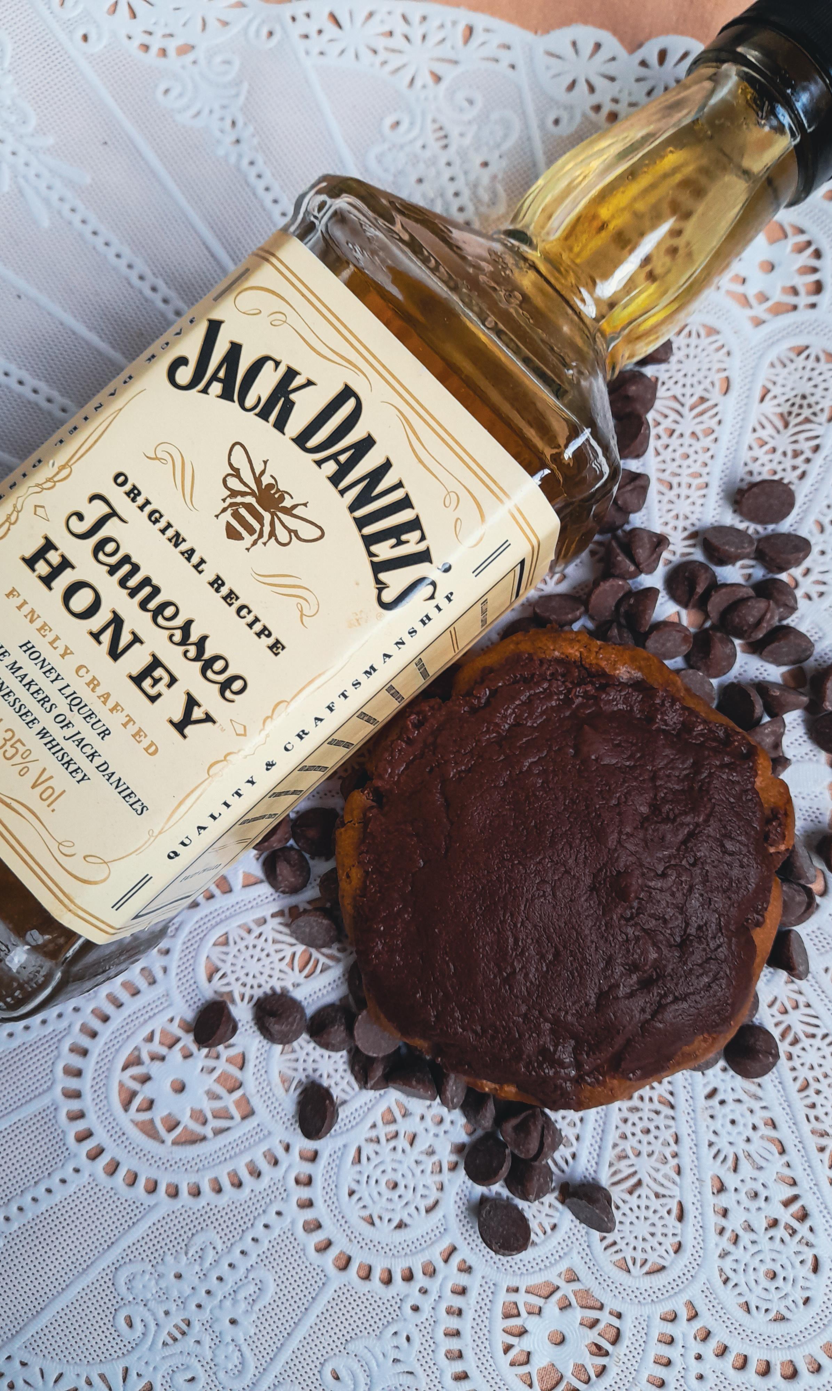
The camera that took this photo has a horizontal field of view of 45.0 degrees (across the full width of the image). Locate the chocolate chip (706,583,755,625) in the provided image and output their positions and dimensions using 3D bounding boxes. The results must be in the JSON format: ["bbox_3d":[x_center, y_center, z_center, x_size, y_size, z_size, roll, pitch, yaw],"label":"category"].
[{"bbox_3d":[0.062,-0.018,0.201,0.010,0.007,0.010,0,111,0],"label":"chocolate chip"}]

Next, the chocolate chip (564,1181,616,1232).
[{"bbox_3d":[0.035,0.097,0.194,0.011,0.011,0.007,22,51,20],"label":"chocolate chip"}]

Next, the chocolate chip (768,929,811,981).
[{"bbox_3d":[0.074,0.052,0.201,0.007,0.010,0.010,-18,51,38],"label":"chocolate chip"}]

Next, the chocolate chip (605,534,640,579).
[{"bbox_3d":[0.042,-0.026,0.204,0.007,0.010,0.010,-43,84,29],"label":"chocolate chip"}]

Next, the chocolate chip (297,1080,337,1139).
[{"bbox_3d":[-0.018,0.082,0.198,0.006,0.011,0.011,15,85,-42],"label":"chocolate chip"}]

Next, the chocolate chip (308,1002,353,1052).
[{"bbox_3d":[-0.018,0.066,0.196,0.010,0.007,0.010,-7,85,15],"label":"chocolate chip"}]

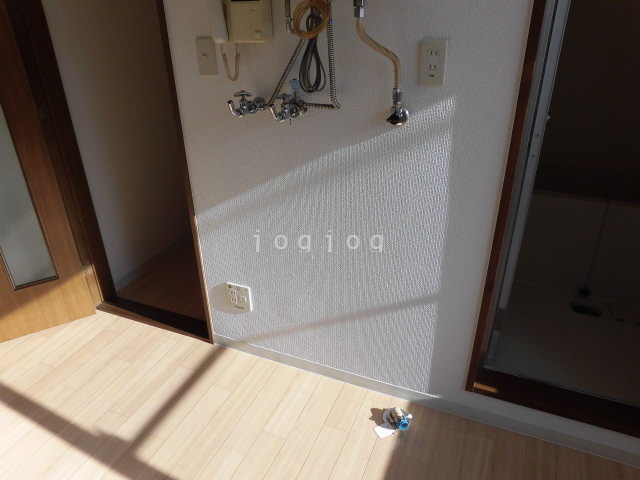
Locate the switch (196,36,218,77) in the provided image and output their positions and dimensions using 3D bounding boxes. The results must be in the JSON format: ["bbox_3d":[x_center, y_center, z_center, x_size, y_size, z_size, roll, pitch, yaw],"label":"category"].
[{"bbox_3d":[-0.379,-0.612,1.484,0.071,0.120,0.014,10,27,21],"label":"switch"}]

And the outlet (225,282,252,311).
[{"bbox_3d":[-0.342,0.244,1.876,0.118,0.120,0.014,10,27,21],"label":"outlet"}]

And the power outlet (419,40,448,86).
[{"bbox_3d":[0.308,-0.485,1.219,0.071,0.120,0.014,10,27,21],"label":"power outlet"}]

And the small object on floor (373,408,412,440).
[{"bbox_3d":[0.267,0.664,1.619,0.118,0.045,0.135,10,27,21],"label":"small object on floor"}]

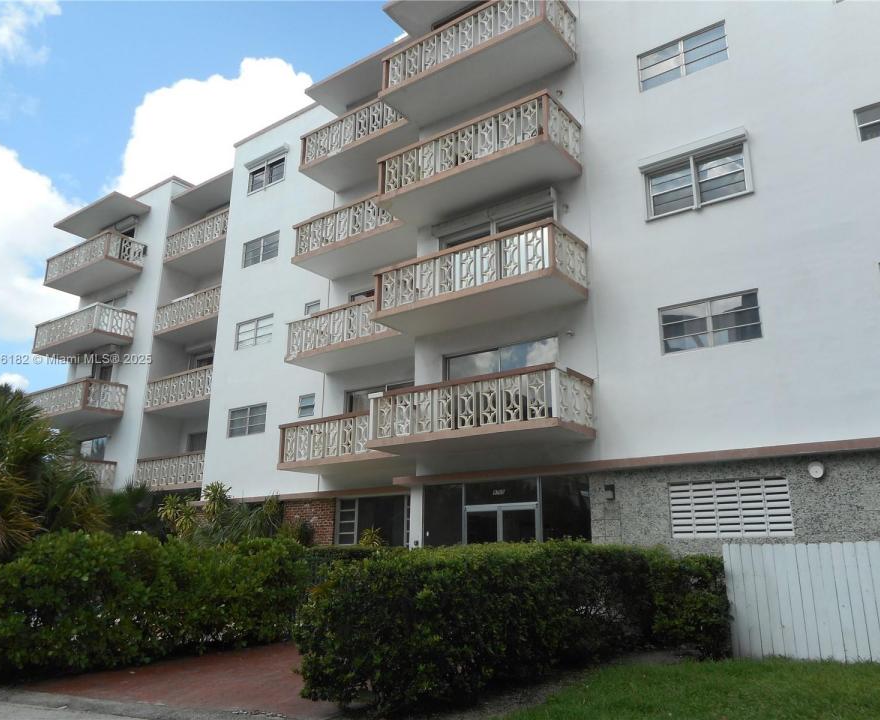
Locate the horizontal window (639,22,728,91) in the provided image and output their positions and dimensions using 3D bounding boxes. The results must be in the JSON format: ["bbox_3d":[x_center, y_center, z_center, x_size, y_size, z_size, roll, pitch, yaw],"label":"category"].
[{"bbox_3d":[5.066,-6.338,14.564,1.786,0.912,0.140,-11,-20,34],"label":"horizontal window"}]

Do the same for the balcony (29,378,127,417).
[{"bbox_3d":[-14.525,1.771,27.395,4.890,1.151,1.575,-11,-20,34],"label":"balcony"}]

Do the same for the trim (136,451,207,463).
[{"bbox_3d":[-9.505,3.402,24.306,3.800,0.130,0.180,-11,-20,34],"label":"trim"}]

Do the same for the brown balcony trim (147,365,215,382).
[{"bbox_3d":[-9.304,0.574,24.977,3.947,0.097,0.170,-11,-20,34],"label":"brown balcony trim"}]

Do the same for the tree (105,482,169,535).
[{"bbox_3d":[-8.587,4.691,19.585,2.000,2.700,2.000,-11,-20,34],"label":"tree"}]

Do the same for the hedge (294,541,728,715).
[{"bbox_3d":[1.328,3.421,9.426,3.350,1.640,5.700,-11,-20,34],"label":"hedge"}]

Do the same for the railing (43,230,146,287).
[{"bbox_3d":[-14.477,-3.889,29.058,4.890,1.151,1.575,-11,-20,34],"label":"railing"}]

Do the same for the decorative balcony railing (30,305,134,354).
[{"bbox_3d":[-14.666,-1.117,28.537,4.750,1.260,1.580,-11,-20,34],"label":"decorative balcony railing"}]

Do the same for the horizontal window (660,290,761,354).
[{"bbox_3d":[5.169,-0.700,13.300,1.868,0.973,0.130,-11,-20,34],"label":"horizontal window"}]

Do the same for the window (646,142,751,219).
[{"bbox_3d":[5.058,-3.499,13.672,1.982,1.077,0.140,-11,-20,34],"label":"window"}]

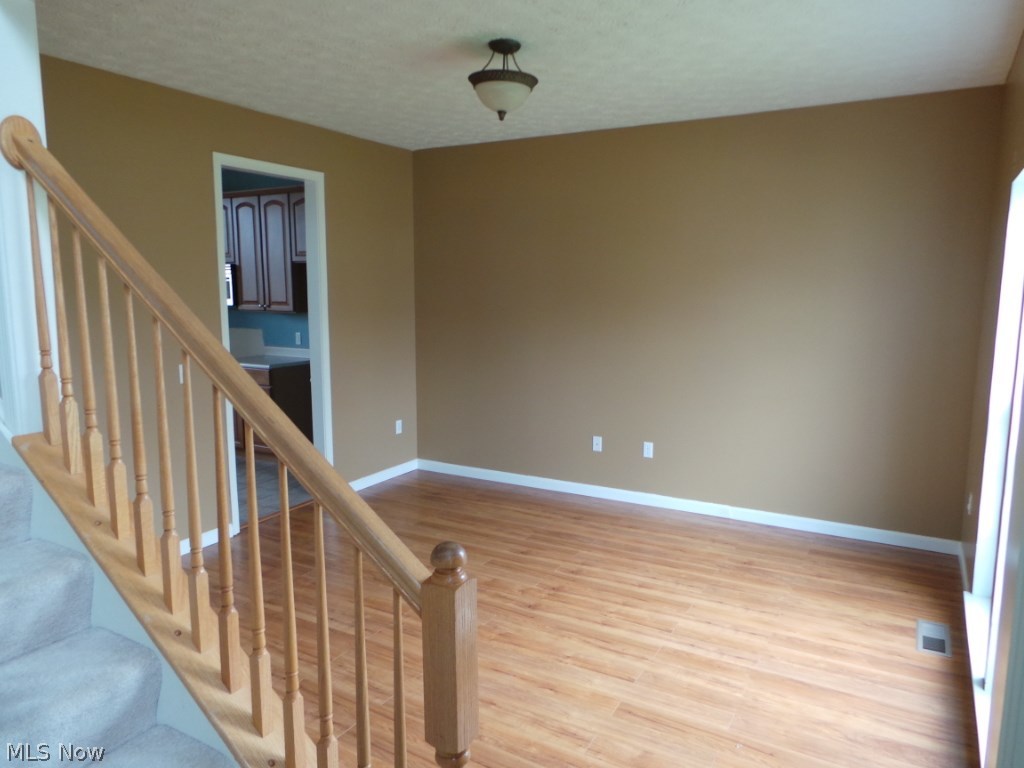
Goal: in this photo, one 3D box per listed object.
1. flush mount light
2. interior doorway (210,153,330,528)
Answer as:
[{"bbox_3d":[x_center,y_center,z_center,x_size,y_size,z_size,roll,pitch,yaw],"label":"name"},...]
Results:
[{"bbox_3d":[-0.031,-1.286,2.908,0.298,0.312,0.298,0,8,0],"label":"flush mount light"},{"bbox_3d":[-1.469,-0.232,4.193,0.130,2.155,0.821,4,9,29],"label":"interior doorway"}]

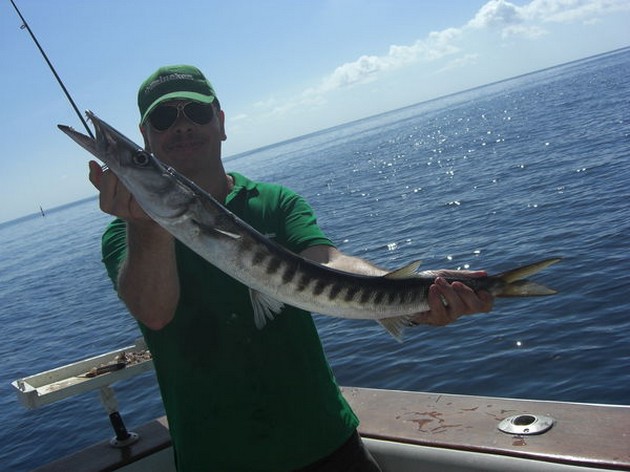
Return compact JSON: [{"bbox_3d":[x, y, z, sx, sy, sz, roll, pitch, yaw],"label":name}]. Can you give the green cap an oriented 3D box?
[{"bbox_3d":[-0.294,-0.305,1.490,0.178,0.130,0.265,-11,4,-4],"label":"green cap"}]

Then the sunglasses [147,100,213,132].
[{"bbox_3d":[-0.291,-0.254,1.500,0.143,0.053,0.140,-7,4,-7],"label":"sunglasses"}]

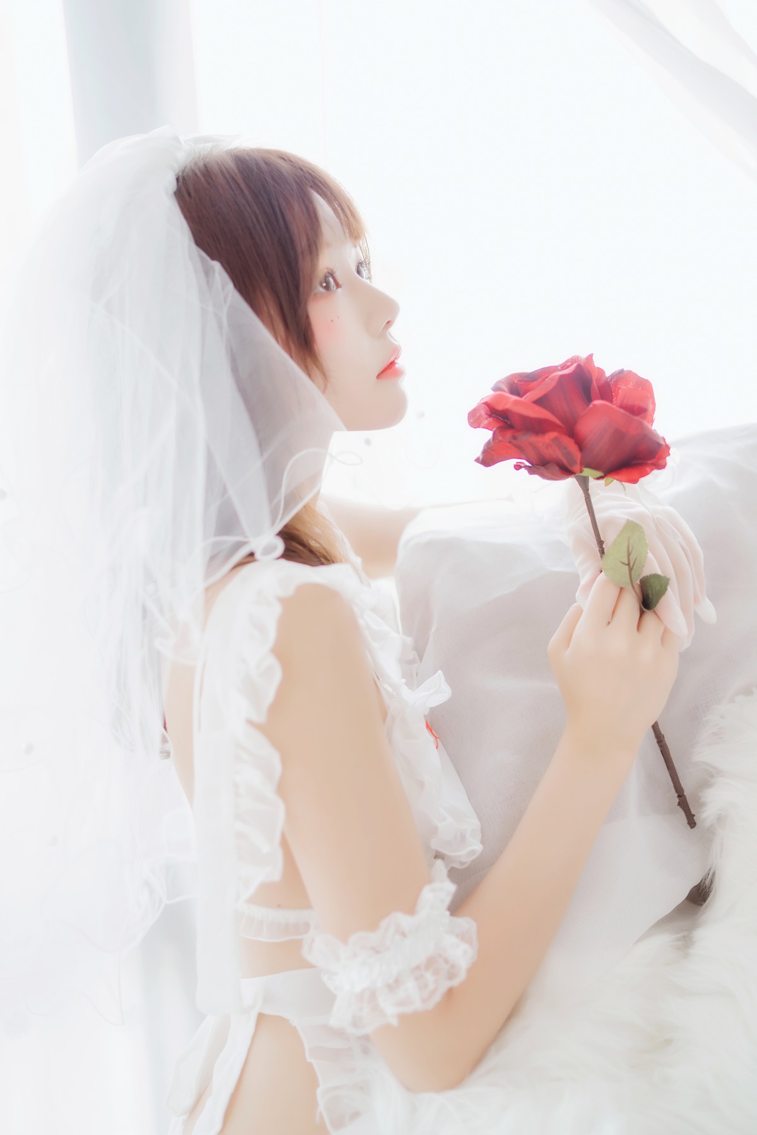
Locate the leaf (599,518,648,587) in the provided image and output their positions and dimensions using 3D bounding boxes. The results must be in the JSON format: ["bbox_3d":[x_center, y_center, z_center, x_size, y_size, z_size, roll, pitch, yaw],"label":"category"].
[{"bbox_3d":[0.174,-0.010,0.780,0.031,0.047,0.012,-6,6,8],"label":"leaf"}]

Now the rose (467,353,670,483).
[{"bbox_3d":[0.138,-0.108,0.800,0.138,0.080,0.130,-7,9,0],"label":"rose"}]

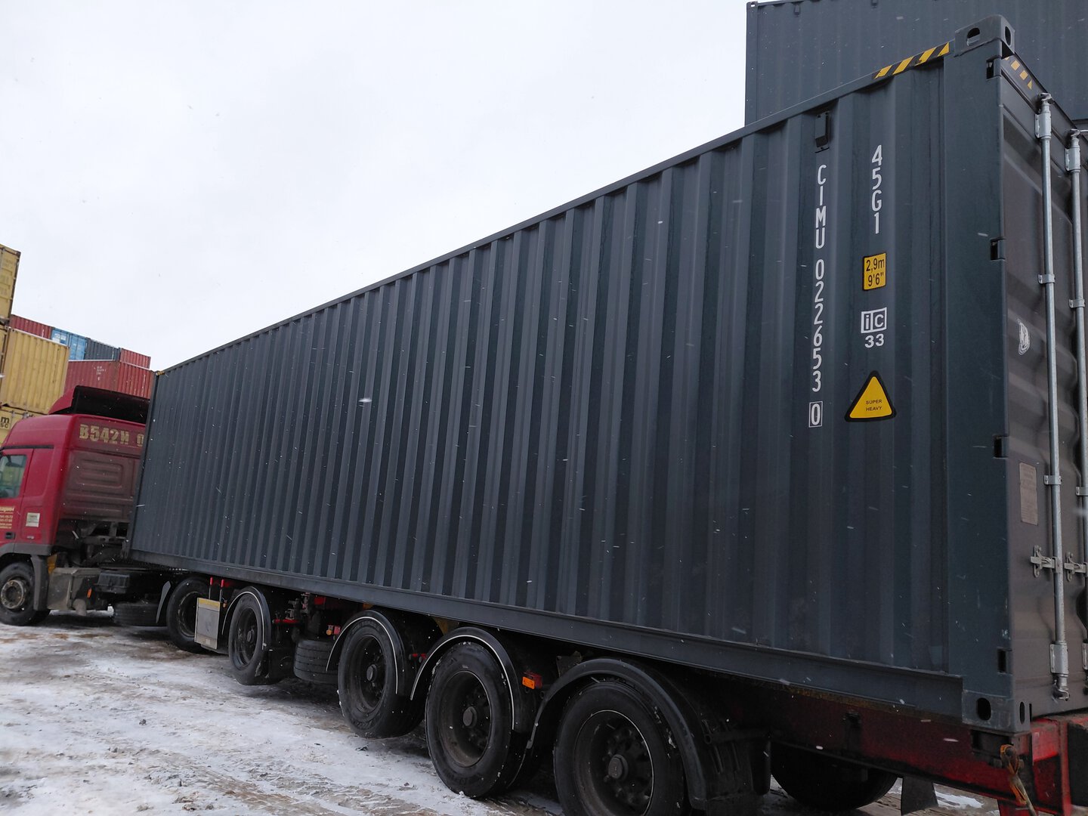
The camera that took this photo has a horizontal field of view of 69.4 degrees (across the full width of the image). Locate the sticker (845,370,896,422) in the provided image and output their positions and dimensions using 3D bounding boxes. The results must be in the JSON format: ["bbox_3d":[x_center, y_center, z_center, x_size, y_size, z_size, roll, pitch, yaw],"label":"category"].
[{"bbox_3d":[1.448,-0.058,3.501,0.006,0.220,0.235,14,-14,-39],"label":"sticker"}]

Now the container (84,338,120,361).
[{"bbox_3d":[-33.908,-2.910,51.863,12.190,2.700,2.440,1,-11,20],"label":"container"}]

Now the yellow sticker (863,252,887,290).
[{"bbox_3d":[1.513,-0.630,3.608,0.006,0.165,0.110,14,-14,-39],"label":"yellow sticker"}]

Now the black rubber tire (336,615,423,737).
[{"bbox_3d":[-1.299,2.148,6.340,0.360,0.960,0.960,14,-14,-39],"label":"black rubber tire"}]

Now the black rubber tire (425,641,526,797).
[{"bbox_3d":[-0.403,2.073,5.294,0.360,0.960,0.960,14,-14,-39],"label":"black rubber tire"}]

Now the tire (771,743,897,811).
[{"bbox_3d":[2.050,2.340,5.620,0.360,0.960,0.960,14,-14,-39],"label":"tire"}]

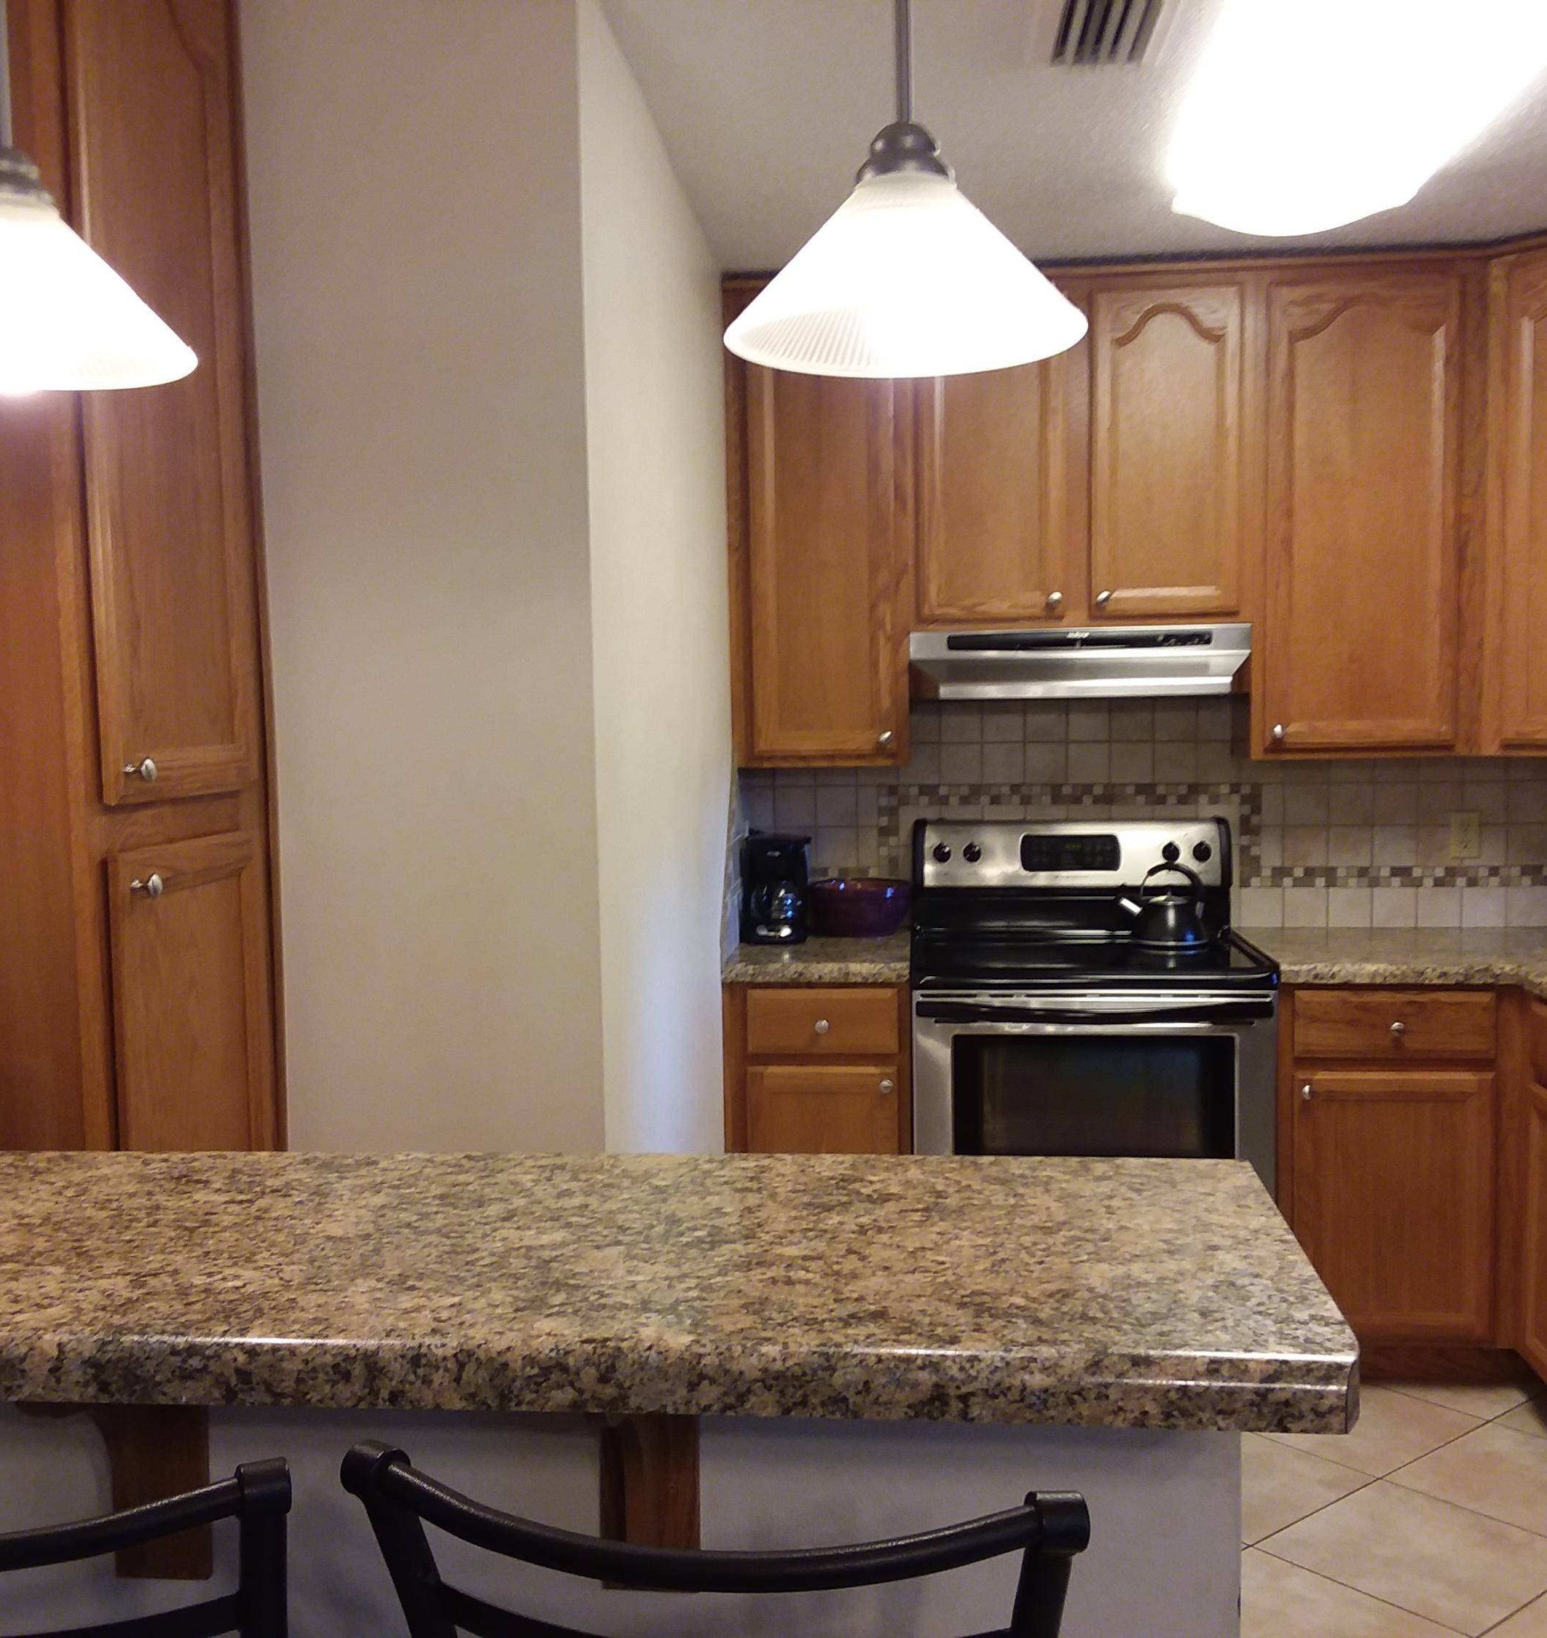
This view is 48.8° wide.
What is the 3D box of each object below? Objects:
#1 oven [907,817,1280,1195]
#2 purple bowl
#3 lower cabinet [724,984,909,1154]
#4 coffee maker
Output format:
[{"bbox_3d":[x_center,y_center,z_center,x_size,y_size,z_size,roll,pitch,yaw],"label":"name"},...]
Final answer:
[{"bbox_3d":[0.699,0.611,3.863,0.760,1.180,0.670,0,4,5],"label":"oven"},{"bbox_3d":[0.212,0.216,4.088,0.243,0.122,0.243,0,4,5],"label":"purple bowl"},{"bbox_3d":[0.125,0.764,3.957,0.397,0.872,0.625,0,4,5],"label":"lower cabinet"},{"bbox_3d":[0.006,0.159,4.029,0.150,0.248,0.200,0,4,5],"label":"coffee maker"}]

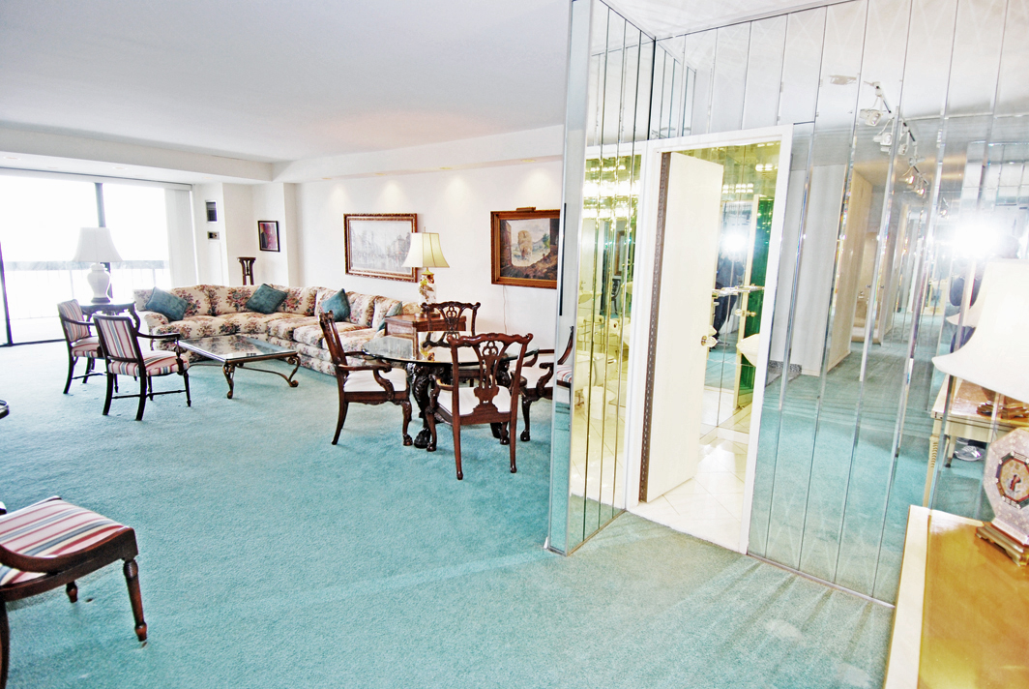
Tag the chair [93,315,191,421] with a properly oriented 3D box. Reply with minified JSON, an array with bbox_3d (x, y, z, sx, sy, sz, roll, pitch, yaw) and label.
[{"bbox_3d":[-3.269,0.158,4.501,0.580,0.875,0.585,5,12,18],"label":"chair"}]

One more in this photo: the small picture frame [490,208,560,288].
[{"bbox_3d":[0.114,-0.962,5.195,0.954,0.764,0.070,11,14,38],"label":"small picture frame"}]

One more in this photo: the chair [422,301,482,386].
[{"bbox_3d":[-0.499,0.137,4.708,0.630,0.990,0.660,-3,12,-20],"label":"chair"}]

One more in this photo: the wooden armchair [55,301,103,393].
[{"bbox_3d":[-4.196,0.006,5.145,0.602,0.875,0.580,-1,11,-13],"label":"wooden armchair"}]

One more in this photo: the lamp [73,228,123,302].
[{"bbox_3d":[-4.969,-0.943,6.140,0.580,0.870,0.580,11,14,38],"label":"lamp"}]

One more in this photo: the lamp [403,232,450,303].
[{"bbox_3d":[-1.002,-0.806,5.885,0.440,0.980,0.440,11,14,38],"label":"lamp"}]

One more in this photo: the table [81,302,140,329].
[{"bbox_3d":[-4.968,-0.159,6.274,0.620,0.720,0.560,11,14,38],"label":"table"}]

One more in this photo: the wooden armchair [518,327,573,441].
[{"bbox_3d":[0.345,0.233,4.340,0.660,0.990,0.630,0,11,-7],"label":"wooden armchair"}]

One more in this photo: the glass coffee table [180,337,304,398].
[{"bbox_3d":[-3.005,0.211,5.557,1.360,0.380,0.660,11,14,38],"label":"glass coffee table"}]

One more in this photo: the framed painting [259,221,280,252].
[{"bbox_3d":[-3.796,-1.665,7.956,0.570,0.452,0.030,11,14,38],"label":"framed painting"}]

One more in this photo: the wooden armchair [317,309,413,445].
[{"bbox_3d":[-1.142,0.243,4.077,0.677,0.990,0.620,-1,11,-11],"label":"wooden armchair"}]

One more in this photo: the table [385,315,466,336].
[{"bbox_3d":[-1.031,0.017,6.024,0.510,0.690,0.730,11,14,38],"label":"table"}]

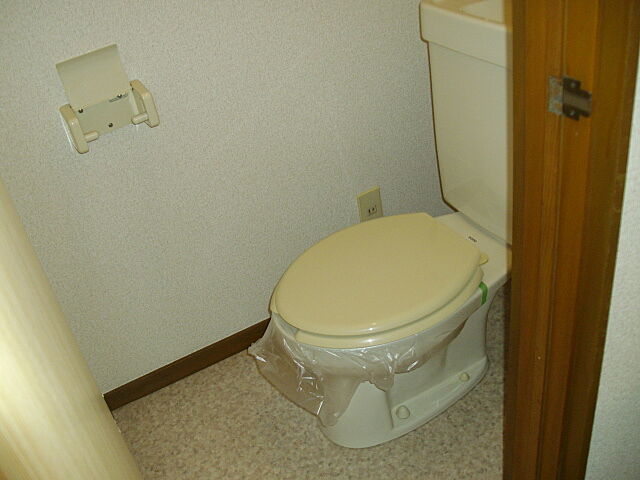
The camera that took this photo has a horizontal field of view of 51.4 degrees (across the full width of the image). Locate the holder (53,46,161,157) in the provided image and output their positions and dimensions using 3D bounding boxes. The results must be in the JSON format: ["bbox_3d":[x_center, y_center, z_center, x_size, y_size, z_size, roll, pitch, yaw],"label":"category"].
[{"bbox_3d":[-0.426,-0.285,1.308,0.165,0.162,0.085,-24,36,-19],"label":"holder"}]

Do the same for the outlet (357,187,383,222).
[{"bbox_3d":[0.141,-0.078,1.829,0.070,0.118,0.010,-24,36,-19],"label":"outlet"}]

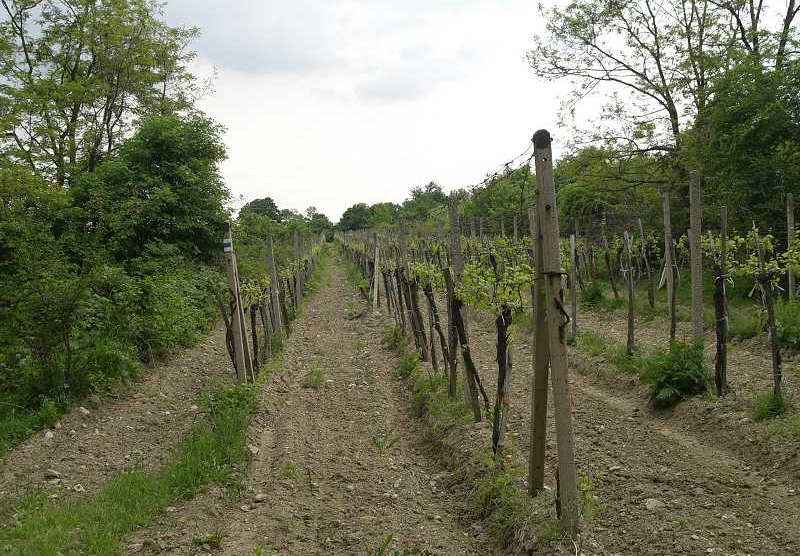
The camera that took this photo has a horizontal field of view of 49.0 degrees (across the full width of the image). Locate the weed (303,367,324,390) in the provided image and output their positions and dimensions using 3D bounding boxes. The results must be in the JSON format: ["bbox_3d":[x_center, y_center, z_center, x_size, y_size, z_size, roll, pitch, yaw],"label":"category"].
[{"bbox_3d":[-0.936,1.087,9.500,0.225,0.220,0.200,-2,2,-4],"label":"weed"}]

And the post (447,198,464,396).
[{"bbox_3d":[0.485,0.177,7.600,0.100,1.800,0.100,-3,2,5],"label":"post"}]

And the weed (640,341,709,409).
[{"bbox_3d":[2.344,0.824,7.500,0.500,0.500,0.450,-2,2,-4],"label":"weed"}]

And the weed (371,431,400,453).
[{"bbox_3d":[-0.111,1.257,6.750,0.225,0.125,0.190,-2,2,-4],"label":"weed"}]

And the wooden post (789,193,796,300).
[{"bbox_3d":[5.267,-0.302,11.800,0.085,1.620,0.085,-1,2,5],"label":"wooden post"}]

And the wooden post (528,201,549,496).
[{"bbox_3d":[0.808,0.400,5.050,0.085,1.700,0.090,1,2,5],"label":"wooden post"}]

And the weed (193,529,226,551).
[{"bbox_3d":[-1.003,1.370,4.600,0.165,0.090,0.150,-1,2,0],"label":"weed"}]

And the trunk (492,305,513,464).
[{"bbox_3d":[0.677,0.703,5.800,0.120,1.040,0.120,1,2,5],"label":"trunk"}]

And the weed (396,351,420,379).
[{"bbox_3d":[0.096,0.975,9.900,0.270,0.260,0.250,-2,2,-4],"label":"weed"}]

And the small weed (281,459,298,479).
[{"bbox_3d":[-0.755,1.302,6.000,0.125,0.100,0.120,-2,2,-4],"label":"small weed"}]

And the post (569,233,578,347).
[{"bbox_3d":[2.252,0.149,11.400,0.070,1.420,0.070,-2,2,-4],"label":"post"}]

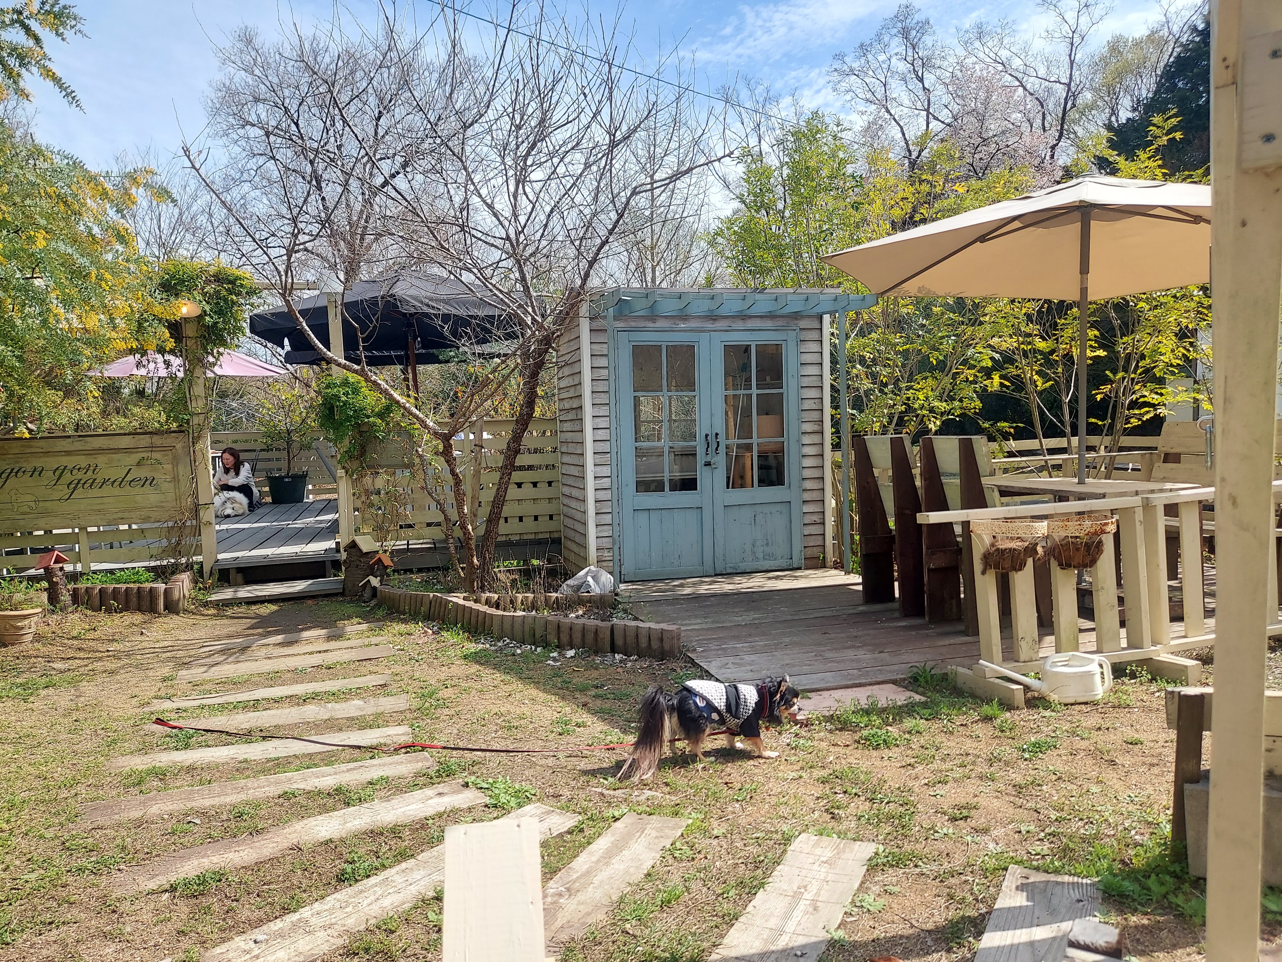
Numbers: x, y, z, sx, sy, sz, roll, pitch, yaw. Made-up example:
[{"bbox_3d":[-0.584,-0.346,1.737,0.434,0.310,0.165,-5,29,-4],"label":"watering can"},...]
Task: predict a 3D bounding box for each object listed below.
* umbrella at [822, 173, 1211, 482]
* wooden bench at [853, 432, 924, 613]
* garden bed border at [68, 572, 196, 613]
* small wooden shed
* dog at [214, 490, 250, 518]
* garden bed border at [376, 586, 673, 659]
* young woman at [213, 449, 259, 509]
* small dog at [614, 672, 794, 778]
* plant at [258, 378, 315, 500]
[{"bbox_3d":[2.534,-0.531,5.283,2.704,2.365,3.031,0,4,26],"label":"umbrella"},{"bbox_3d":[1.533,0.222,5.084,0.551,0.938,0.490,-2,3,-15],"label":"wooden bench"},{"bbox_3d":[-3.155,0.703,5.893,0.800,0.160,0.700,-1,3,2],"label":"garden bed border"},{"bbox_3d":[0.441,-0.337,6.453,1.795,1.979,1.561,-2,3,-15],"label":"small wooden shed"},{"bbox_3d":[-4.408,0.242,9.950,0.400,0.300,0.580,-2,3,-12],"label":"dog"},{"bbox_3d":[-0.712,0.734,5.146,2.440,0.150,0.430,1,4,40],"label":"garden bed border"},{"bbox_3d":[-4.583,-0.011,10.500,0.600,0.740,0.480,-4,4,-32],"label":"young woman"},{"bbox_3d":[0.233,0.771,3.006,0.580,0.277,0.190,-2,3,-14],"label":"small dog"},{"bbox_3d":[-4.500,-0.513,11.700,0.700,1.600,0.700,-2,3,0],"label":"plant"}]

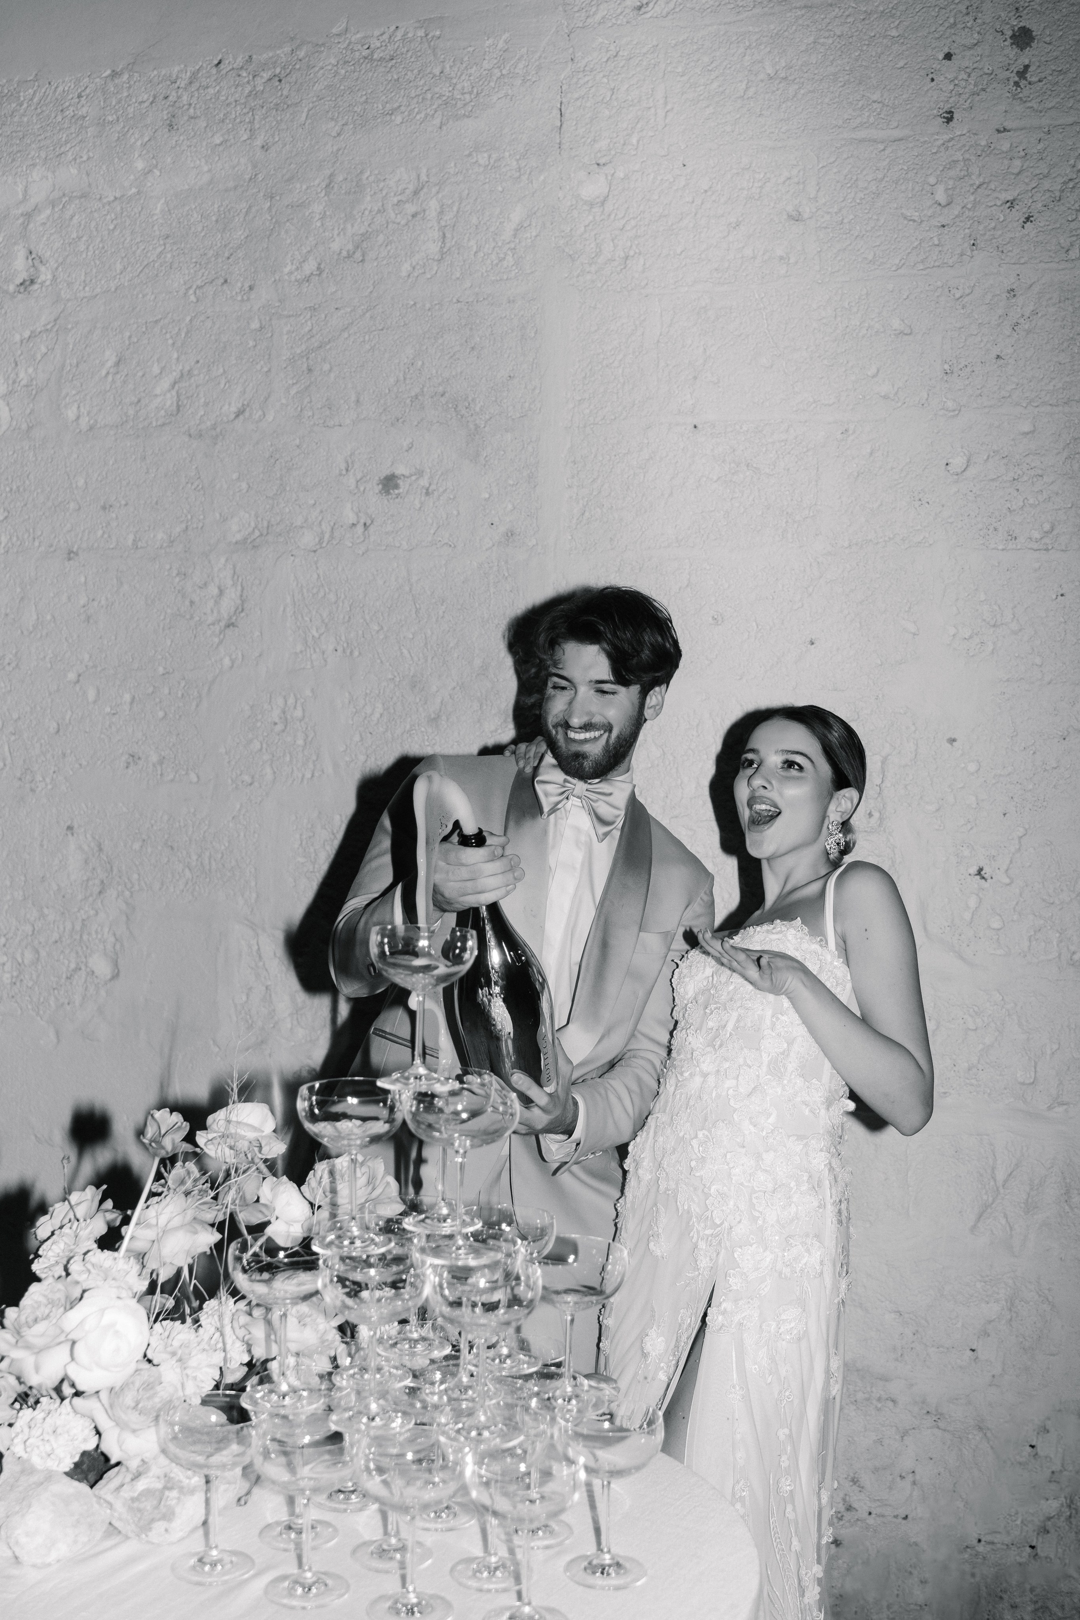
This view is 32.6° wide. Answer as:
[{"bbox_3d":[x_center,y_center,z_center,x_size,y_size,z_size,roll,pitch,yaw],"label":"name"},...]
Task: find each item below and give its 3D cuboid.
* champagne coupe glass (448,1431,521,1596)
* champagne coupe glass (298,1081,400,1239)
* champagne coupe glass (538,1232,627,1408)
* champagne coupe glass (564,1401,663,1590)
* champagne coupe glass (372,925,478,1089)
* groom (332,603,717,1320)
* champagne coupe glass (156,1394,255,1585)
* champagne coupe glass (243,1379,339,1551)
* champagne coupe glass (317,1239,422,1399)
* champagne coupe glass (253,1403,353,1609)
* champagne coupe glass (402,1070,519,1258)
[{"bbox_3d":[-0.043,0.609,1.641,0.099,0.142,0.099,1,2,0],"label":"champagne coupe glass"},{"bbox_3d":[-0.175,0.333,1.726,0.102,0.147,0.102,1,1,0],"label":"champagne coupe glass"},{"bbox_3d":[0.028,0.468,1.672,0.099,0.142,0.099,1,2,0],"label":"champagne coupe glass"},{"bbox_3d":[0.063,0.631,1.702,0.102,0.147,0.102,1,1,0],"label":"champagne coupe glass"},{"bbox_3d":[-0.113,0.186,1.752,0.102,0.147,0.102,1,1,0],"label":"champagne coupe glass"},{"bbox_3d":[-0.025,0.568,2.349,0.530,1.730,0.470,1,2,-5],"label":"groom"},{"bbox_3d":[-0.300,0.626,1.700,0.102,0.147,0.102,1,1,0],"label":"champagne coupe glass"},{"bbox_3d":[-0.230,0.625,1.774,0.102,0.147,0.102,1,1,0],"label":"champagne coupe glass"},{"bbox_3d":[-0.147,0.466,1.632,0.099,0.142,0.099,1,2,0],"label":"champagne coupe glass"},{"bbox_3d":[-0.208,0.628,1.655,0.102,0.147,0.102,1,1,0],"label":"champagne coupe glass"},{"bbox_3d":[-0.072,0.335,1.695,0.102,0.147,0.102,1,1,0],"label":"champagne coupe glass"}]

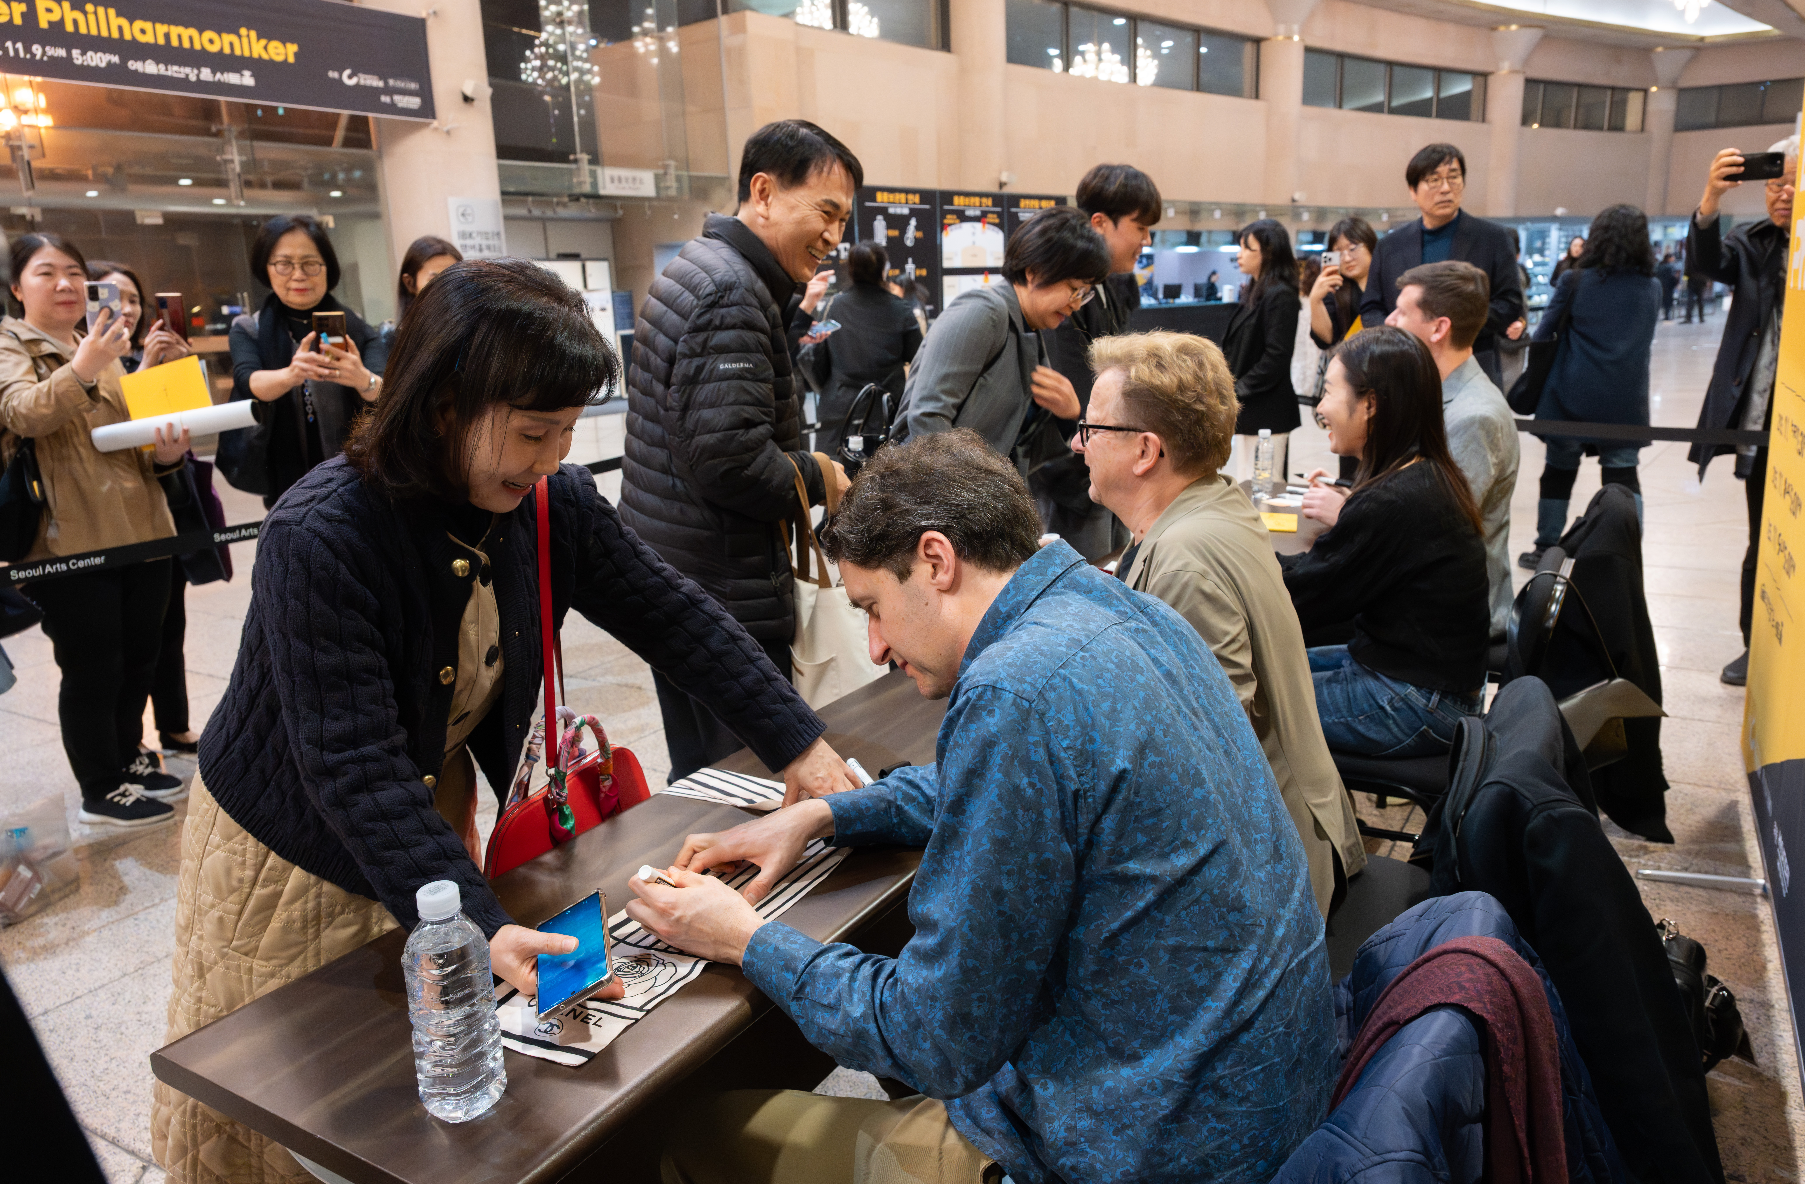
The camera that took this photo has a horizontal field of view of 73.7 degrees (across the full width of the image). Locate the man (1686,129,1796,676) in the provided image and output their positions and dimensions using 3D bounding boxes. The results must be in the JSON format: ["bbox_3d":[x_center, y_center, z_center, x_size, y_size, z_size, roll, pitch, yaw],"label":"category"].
[{"bbox_3d":[2.834,-0.554,3.848,0.580,1.700,0.450,9,18,38],"label":"man"}]

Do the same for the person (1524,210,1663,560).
[{"bbox_3d":[3.213,-0.947,5.579,0.540,1.616,0.360,2,14,17],"label":"person"}]

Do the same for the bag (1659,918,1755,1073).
[{"bbox_3d":[1.358,0.676,2.058,0.180,0.270,0.300,6,16,30],"label":"bag"}]

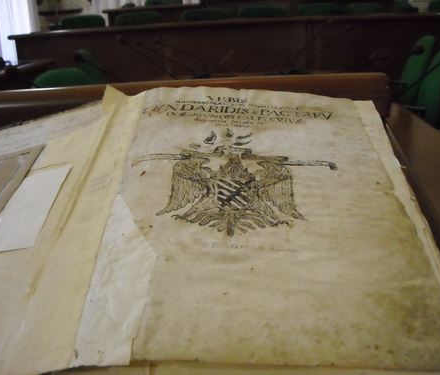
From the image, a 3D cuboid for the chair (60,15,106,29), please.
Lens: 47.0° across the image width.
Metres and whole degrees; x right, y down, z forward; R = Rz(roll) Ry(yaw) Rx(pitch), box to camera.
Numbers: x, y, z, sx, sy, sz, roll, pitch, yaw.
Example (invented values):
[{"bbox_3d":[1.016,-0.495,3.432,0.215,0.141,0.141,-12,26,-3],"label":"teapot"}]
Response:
[{"bbox_3d":[-1.286,-1.151,4.799,0.540,0.910,0.570,-3,21,0],"label":"chair"}]

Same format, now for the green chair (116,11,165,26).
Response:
[{"bbox_3d":[-0.752,-1.191,4.819,0.540,0.910,0.570,-3,21,0],"label":"green chair"}]

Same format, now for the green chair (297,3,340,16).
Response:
[{"bbox_3d":[1.008,-1.334,4.999,0.540,0.910,0.570,-3,21,0],"label":"green chair"}]

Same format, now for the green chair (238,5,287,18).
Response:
[{"bbox_3d":[0.442,-1.285,4.919,0.540,0.910,0.570,-3,21,0],"label":"green chair"}]

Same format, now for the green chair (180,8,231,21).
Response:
[{"bbox_3d":[-0.117,-1.226,4.849,0.540,0.910,0.570,-3,21,0],"label":"green chair"}]

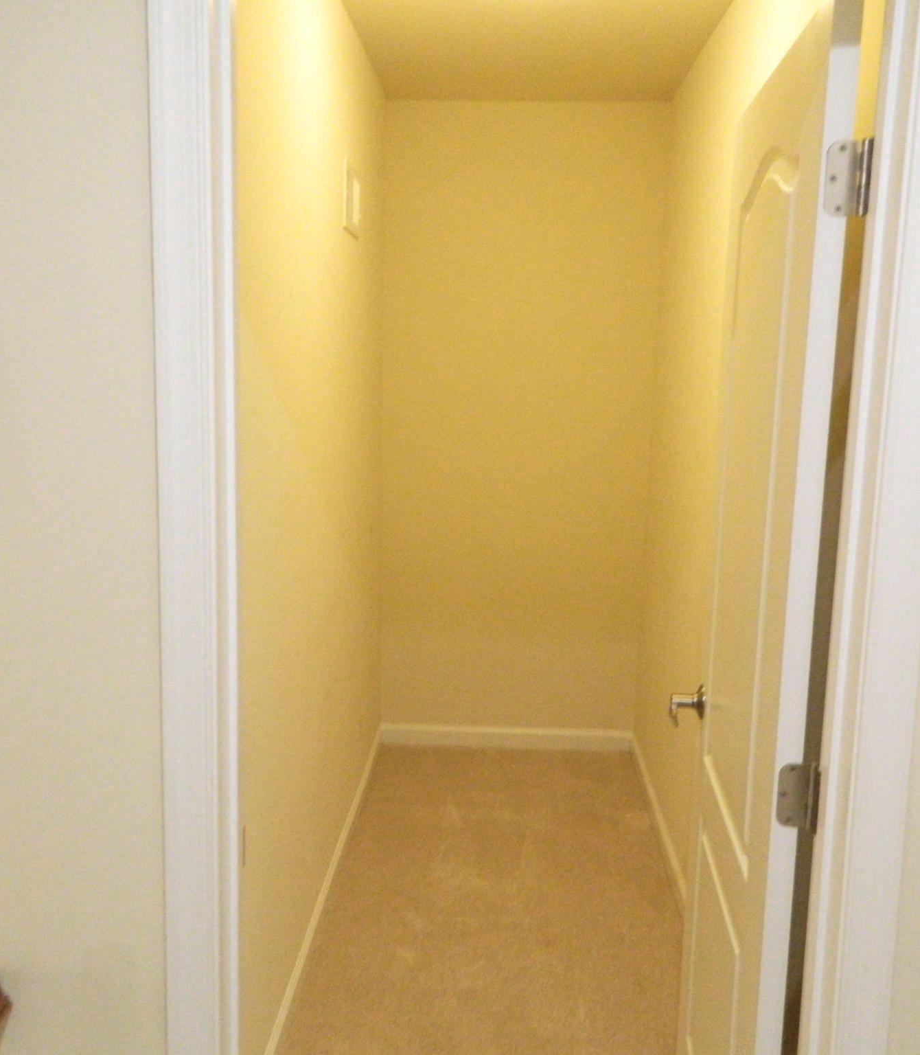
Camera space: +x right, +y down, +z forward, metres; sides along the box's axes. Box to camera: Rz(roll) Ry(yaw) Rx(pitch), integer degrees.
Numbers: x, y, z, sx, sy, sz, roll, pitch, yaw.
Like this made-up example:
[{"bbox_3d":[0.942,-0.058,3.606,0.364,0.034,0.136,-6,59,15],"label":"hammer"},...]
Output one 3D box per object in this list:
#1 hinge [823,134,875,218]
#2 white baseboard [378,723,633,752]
[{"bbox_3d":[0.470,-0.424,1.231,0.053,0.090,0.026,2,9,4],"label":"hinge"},{"bbox_3d":[0.195,0.899,4.326,1.090,0.088,0.015,2,9,2],"label":"white baseboard"}]

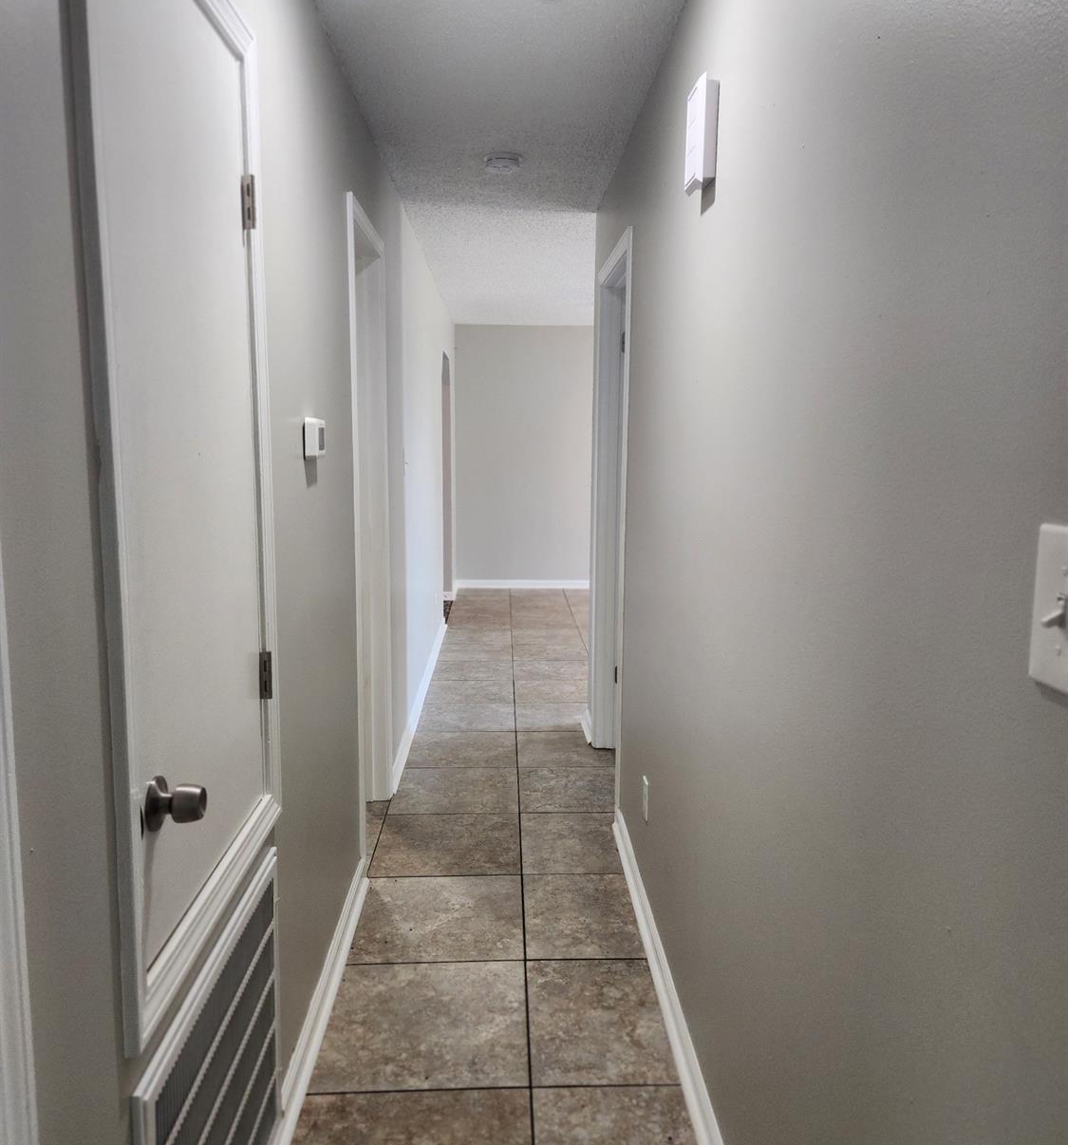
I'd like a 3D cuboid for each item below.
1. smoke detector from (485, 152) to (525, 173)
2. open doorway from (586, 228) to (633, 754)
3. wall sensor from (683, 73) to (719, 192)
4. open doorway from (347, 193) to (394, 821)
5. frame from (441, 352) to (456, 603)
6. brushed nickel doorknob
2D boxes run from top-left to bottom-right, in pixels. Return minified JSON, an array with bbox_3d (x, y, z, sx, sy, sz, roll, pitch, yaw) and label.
[{"bbox_3d":[-0.111,-1.482,3.433,0.138,0.040,0.138,0,8,-2],"label":"smoke detector"},{"bbox_3d":[0.354,-0.150,3.698,0.140,2.095,0.958,0,8,-2],"label":"open doorway"},{"bbox_3d":[0.335,-0.863,1.890,0.042,0.190,0.152,0,8,-2],"label":"wall sensor"},{"bbox_3d":[-0.602,-0.087,3.212,0.140,2.095,0.730,0,8,-2],"label":"open doorway"},{"bbox_3d":[-0.754,-0.682,7.526,0.130,2.040,0.938,0,8,-2],"label":"frame"},{"bbox_3d":[-0.452,0.296,1.208,0.062,0.065,0.065,0,8,-2],"label":"brushed nickel doorknob"}]

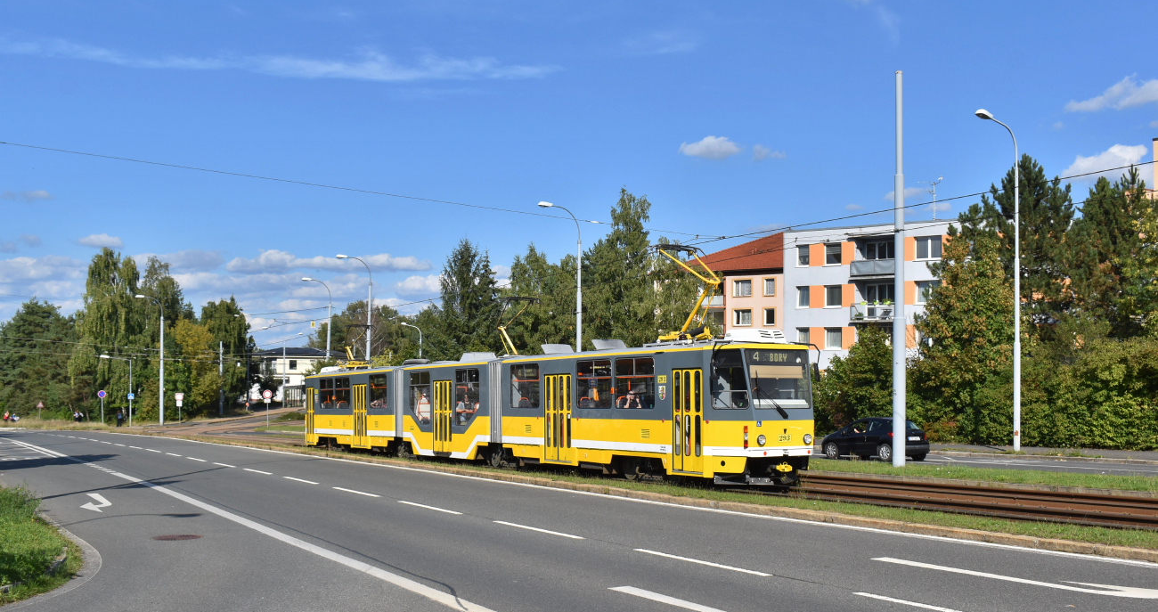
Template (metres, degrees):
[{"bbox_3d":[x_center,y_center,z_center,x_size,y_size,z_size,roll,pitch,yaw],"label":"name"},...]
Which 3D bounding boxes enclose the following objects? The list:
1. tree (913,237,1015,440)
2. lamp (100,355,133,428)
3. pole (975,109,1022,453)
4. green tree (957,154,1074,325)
[{"bbox_3d":[17.162,1.506,53.000,4.600,9.481,4.600,0,-3,0],"label":"tree"},{"bbox_3d":[-41.054,7.527,105.469,2.670,6.383,0.400,1,-3,-25],"label":"lamp"},{"bbox_3d":[15.132,-0.878,43.005,2.270,12.359,0.400,2,-4,-29],"label":"pole"},{"bbox_3d":[22.005,-0.387,60.000,6.000,14.477,6.000,0,-3,0],"label":"green tree"}]

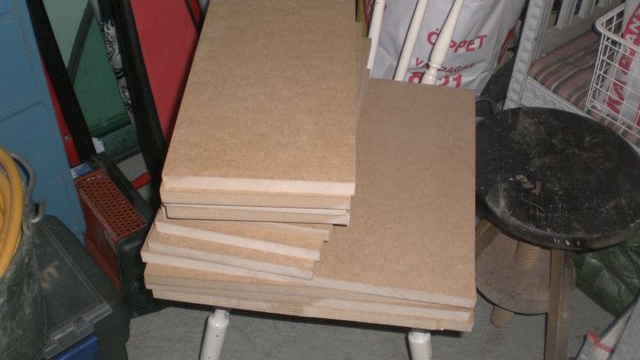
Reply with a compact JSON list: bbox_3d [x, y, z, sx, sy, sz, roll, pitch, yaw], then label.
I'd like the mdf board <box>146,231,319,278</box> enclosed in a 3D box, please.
[{"bbox_3d":[-0.093,-0.039,1.272,0.267,0.025,0.482,9,45,7],"label":"mdf board"}]

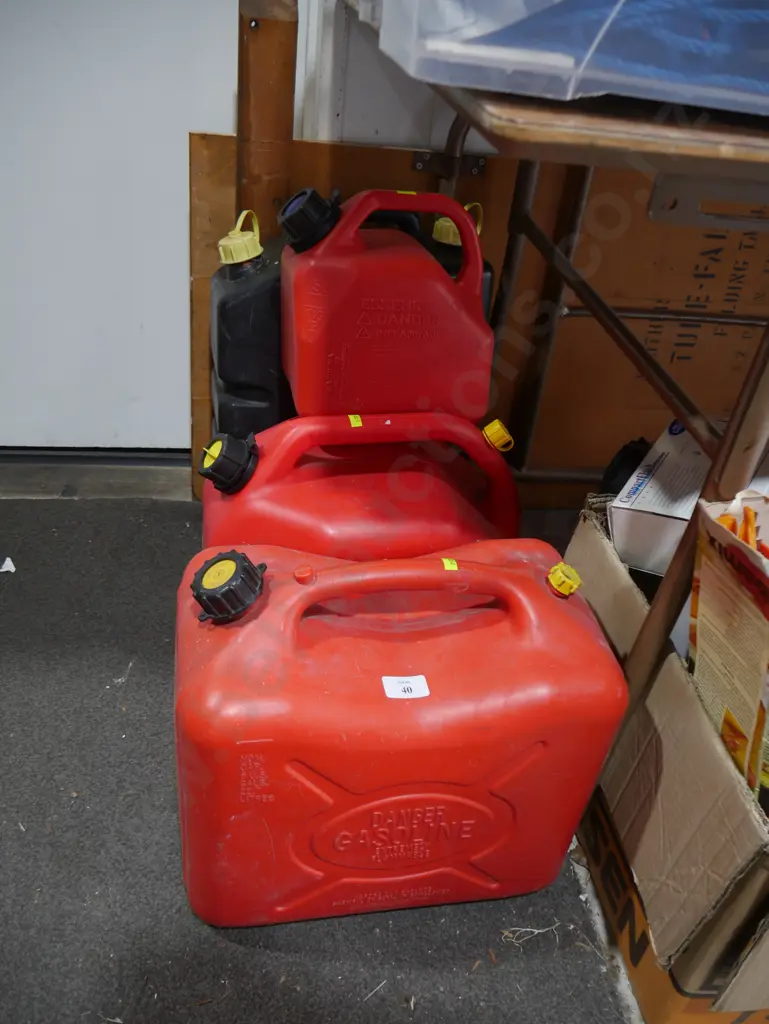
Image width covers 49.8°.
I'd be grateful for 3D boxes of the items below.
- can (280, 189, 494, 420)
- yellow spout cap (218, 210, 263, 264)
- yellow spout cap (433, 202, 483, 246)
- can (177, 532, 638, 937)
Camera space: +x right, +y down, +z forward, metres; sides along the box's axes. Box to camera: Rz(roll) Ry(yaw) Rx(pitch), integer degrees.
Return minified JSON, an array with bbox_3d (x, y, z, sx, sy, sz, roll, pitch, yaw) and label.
[{"bbox_3d":[-0.003,-0.287,1.138,0.279,0.286,0.175,-1,25,-12],"label":"can"},{"bbox_3d":[-0.224,-0.423,1.270,0.070,0.066,0.067,-16,35,-5],"label":"yellow spout cap"},{"bbox_3d":[0.122,-0.477,1.360,0.073,0.065,0.067,13,32,1],"label":"yellow spout cap"},{"bbox_3d":[-0.004,0.205,0.854,0.393,0.355,0.220,0,33,-11],"label":"can"}]

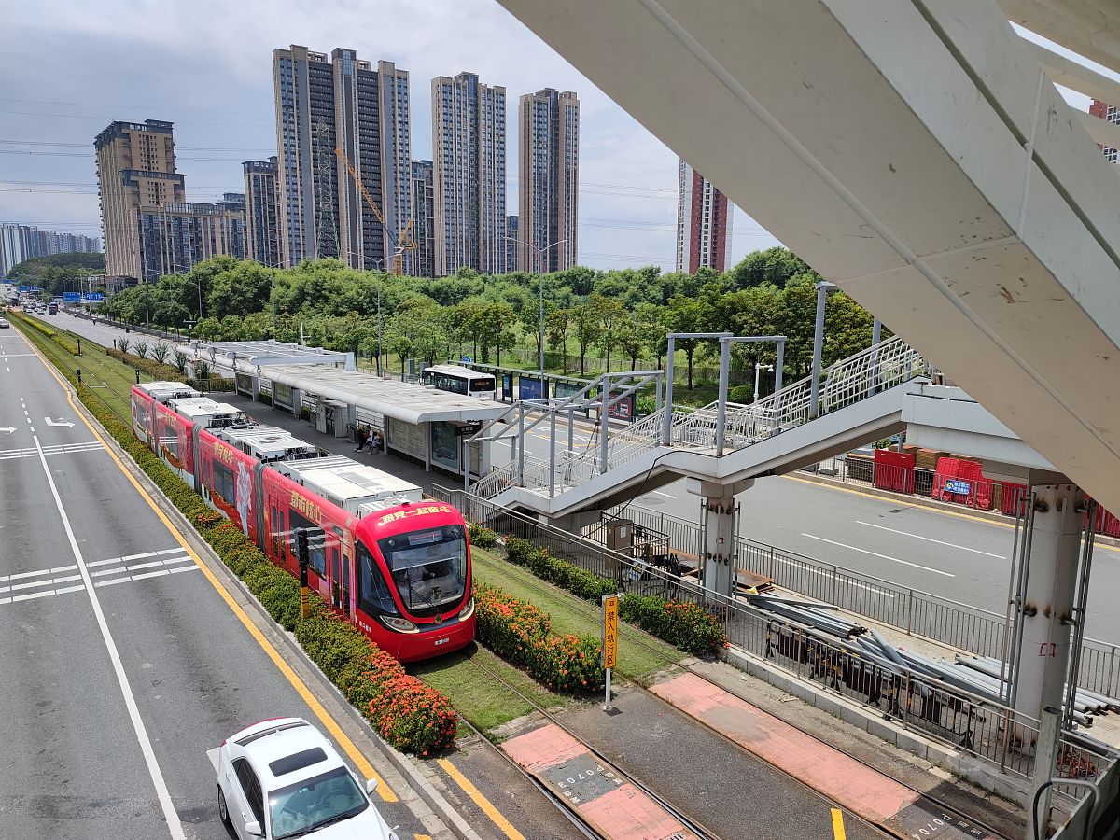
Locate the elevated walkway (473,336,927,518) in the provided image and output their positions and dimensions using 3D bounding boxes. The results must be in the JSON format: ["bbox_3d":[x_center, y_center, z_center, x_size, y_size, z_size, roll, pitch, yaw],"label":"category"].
[{"bbox_3d":[2.685,0.858,23.401,2.600,8.000,18.400,-6,11,-36],"label":"elevated walkway"}]

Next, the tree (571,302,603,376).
[{"bbox_3d":[3.028,-9.459,91.395,3.900,8.500,3.900,1,9,0],"label":"tree"}]

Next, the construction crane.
[{"bbox_3d":[-54.275,-52.472,229.845,27.000,53.860,6.000,0,8,0],"label":"construction crane"}]

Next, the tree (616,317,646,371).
[{"bbox_3d":[7.788,-7.747,85.030,3.600,7.100,3.600,1,9,0],"label":"tree"}]

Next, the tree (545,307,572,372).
[{"bbox_3d":[0.188,-10.154,98.516,3.600,8.380,3.600,0,8,0],"label":"tree"}]

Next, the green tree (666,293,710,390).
[{"bbox_3d":[13.470,-8.143,80.376,4.800,9.760,4.800,0,8,0],"label":"green tree"}]

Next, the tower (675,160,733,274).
[{"bbox_3d":[73.296,-99.252,399.784,24.500,98.000,19.000,-1,8,-10],"label":"tower"}]

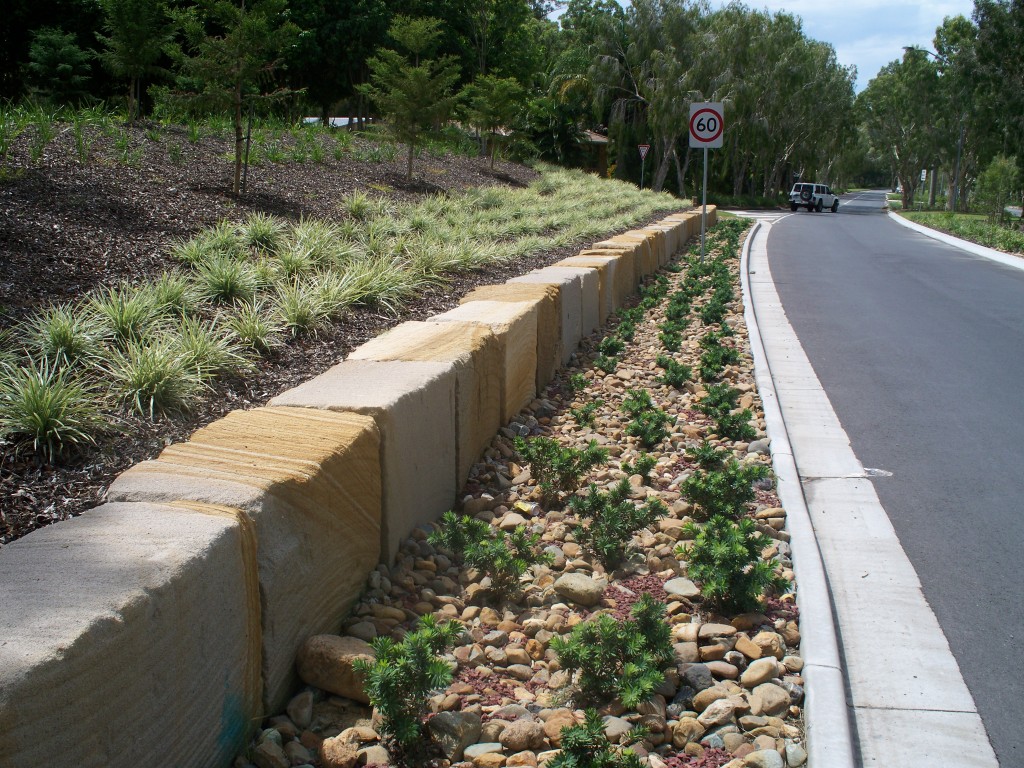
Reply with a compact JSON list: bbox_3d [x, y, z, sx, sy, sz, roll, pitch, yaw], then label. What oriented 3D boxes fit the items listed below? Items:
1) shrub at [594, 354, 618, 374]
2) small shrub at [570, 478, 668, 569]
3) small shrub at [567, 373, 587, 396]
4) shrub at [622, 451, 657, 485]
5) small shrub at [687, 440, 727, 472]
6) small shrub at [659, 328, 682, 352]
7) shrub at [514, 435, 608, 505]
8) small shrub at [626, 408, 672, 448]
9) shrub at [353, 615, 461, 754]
[{"bbox_3d":[0.761,-0.155,8.580,0.193,0.151,0.184,1,10,5],"label":"shrub"},{"bbox_3d":[0.424,0.549,4.196,0.386,0.357,0.367,1,11,6],"label":"small shrub"},{"bbox_3d":[0.469,-0.002,7.747,0.146,0.152,0.138,1,10,3],"label":"small shrub"},{"bbox_3d":[0.614,0.410,5.169,0.172,0.150,0.164,1,10,7],"label":"shrub"},{"bbox_3d":[0.989,0.364,5.361,0.216,0.151,0.205,2,11,11],"label":"small shrub"},{"bbox_3d":[1.377,-0.383,9.255,0.209,0.195,0.199,0,10,0],"label":"small shrub"},{"bbox_3d":[0.223,0.383,4.801,0.424,0.304,0.320,0,10,0],"label":"shrub"},{"bbox_3d":[0.795,0.256,6.156,0.266,0.222,0.253,1,11,7],"label":"small shrub"},{"bbox_3d":[-0.277,0.792,2.817,0.291,0.380,0.276,-1,11,-6],"label":"shrub"}]

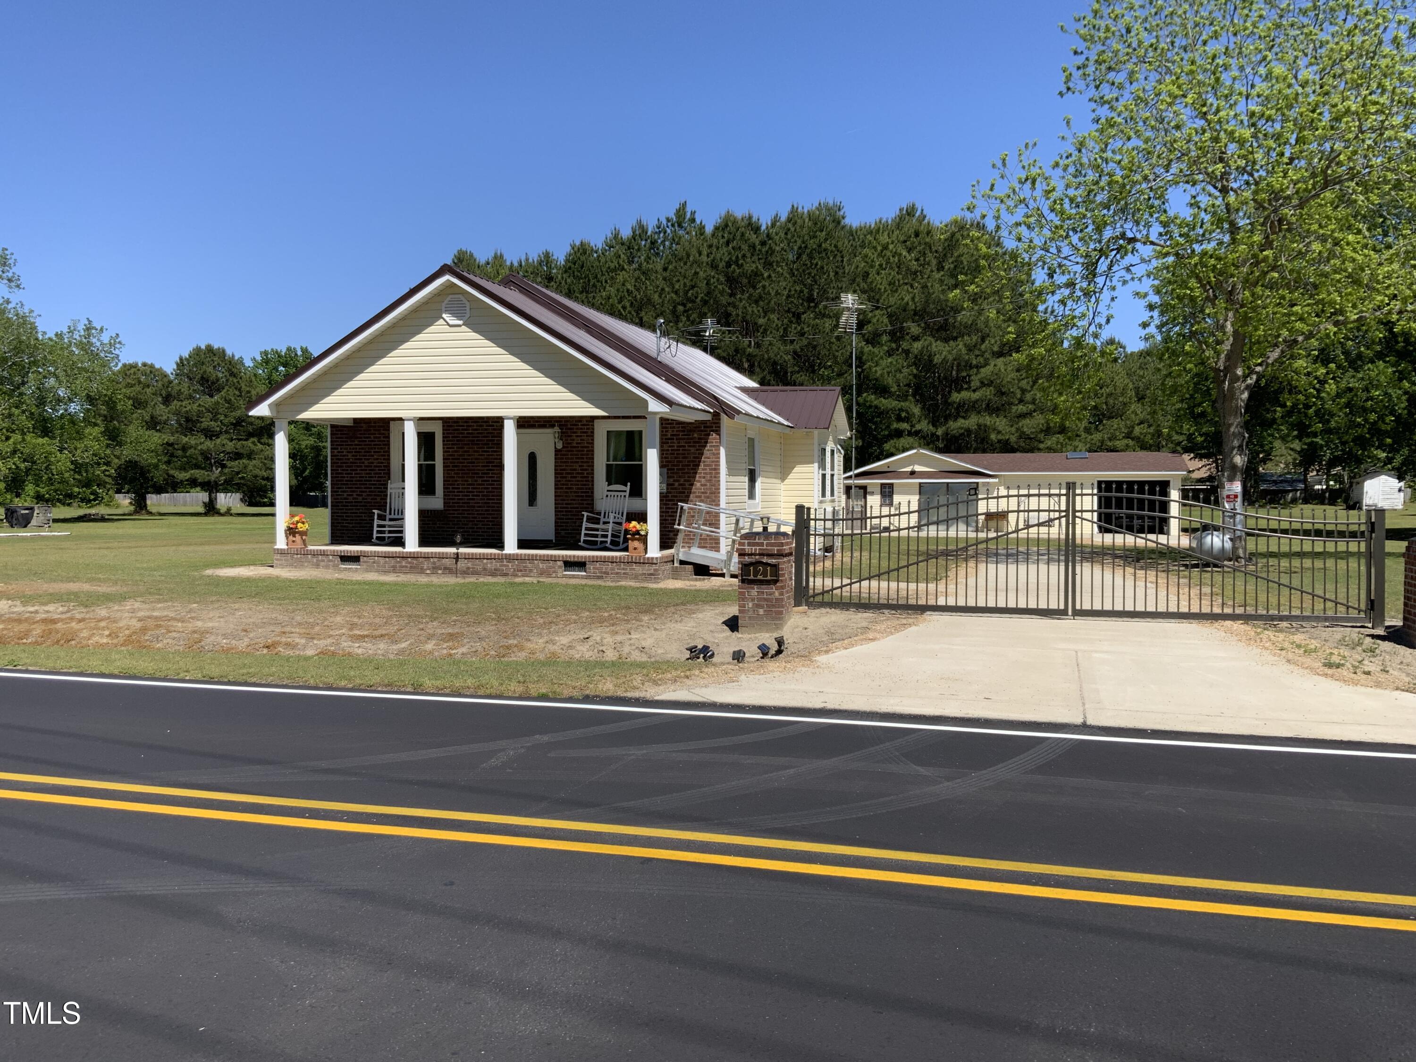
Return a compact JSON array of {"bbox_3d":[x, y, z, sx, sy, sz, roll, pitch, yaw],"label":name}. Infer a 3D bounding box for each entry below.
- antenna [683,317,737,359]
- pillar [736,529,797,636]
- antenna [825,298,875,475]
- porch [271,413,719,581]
[{"bbox_3d":[0.047,-5.636,35.231,1.700,1.400,1.600,0,3,-5],"label":"antenna"},{"bbox_3d":[0.641,0.561,12.995,0.561,1.073,0.561,1,3,14],"label":"pillar"},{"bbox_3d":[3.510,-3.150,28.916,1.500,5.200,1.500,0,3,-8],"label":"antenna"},{"bbox_3d":[-3.914,-0.686,21.362,7.485,2.761,2.140,1,3,14],"label":"porch"}]

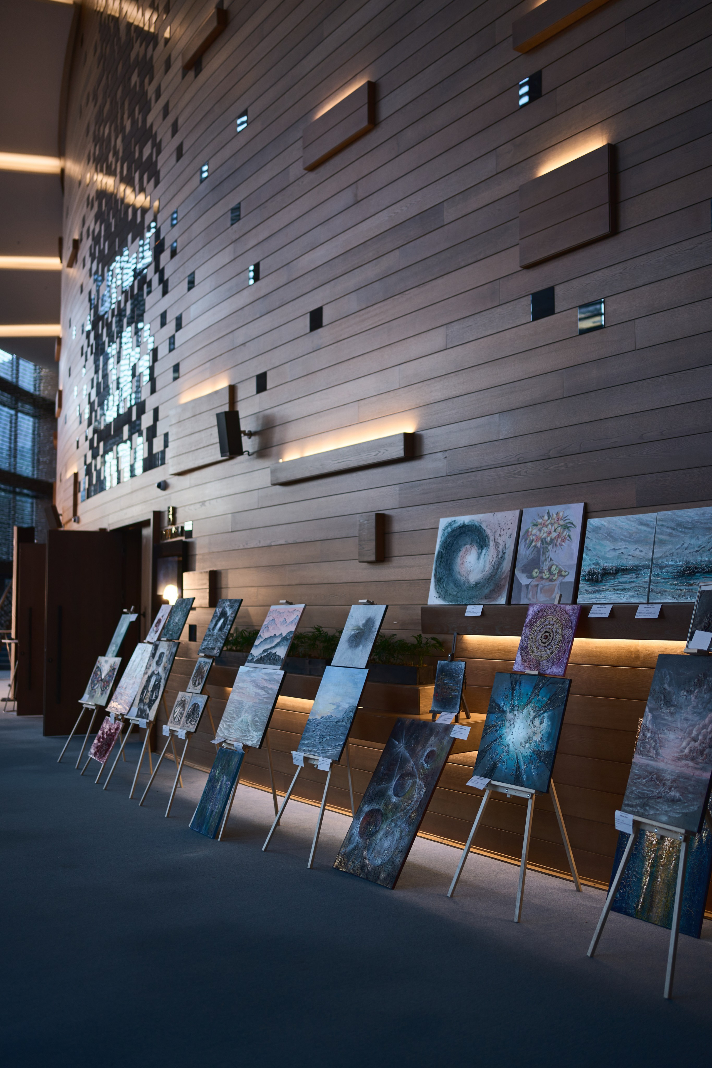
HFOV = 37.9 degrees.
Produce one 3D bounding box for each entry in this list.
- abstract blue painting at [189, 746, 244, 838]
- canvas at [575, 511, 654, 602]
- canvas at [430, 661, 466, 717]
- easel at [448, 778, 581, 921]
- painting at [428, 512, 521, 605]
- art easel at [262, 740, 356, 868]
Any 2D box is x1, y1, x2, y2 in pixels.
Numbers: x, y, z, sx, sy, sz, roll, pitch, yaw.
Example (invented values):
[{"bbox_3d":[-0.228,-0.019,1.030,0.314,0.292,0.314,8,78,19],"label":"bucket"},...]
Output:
[{"bbox_3d":[-0.977,1.831,7.373,0.030,0.605,0.360,27,-18,-29],"label":"abstract blue painting"},{"bbox_3d":[1.452,0.145,5.745,0.030,0.490,0.500,16,-13,-32],"label":"canvas"},{"bbox_3d":[0.557,0.909,6.163,0.200,0.300,0.020,-4,-19,42],"label":"canvas"},{"bbox_3d":[0.943,1.154,5.673,0.700,1.645,0.550,3,-5,-33],"label":"easel"},{"bbox_3d":[0.761,0.168,6.719,0.030,0.595,0.790,16,-12,-32],"label":"painting"},{"bbox_3d":[-0.194,1.243,6.752,0.610,1.630,0.570,3,-5,-34],"label":"art easel"}]

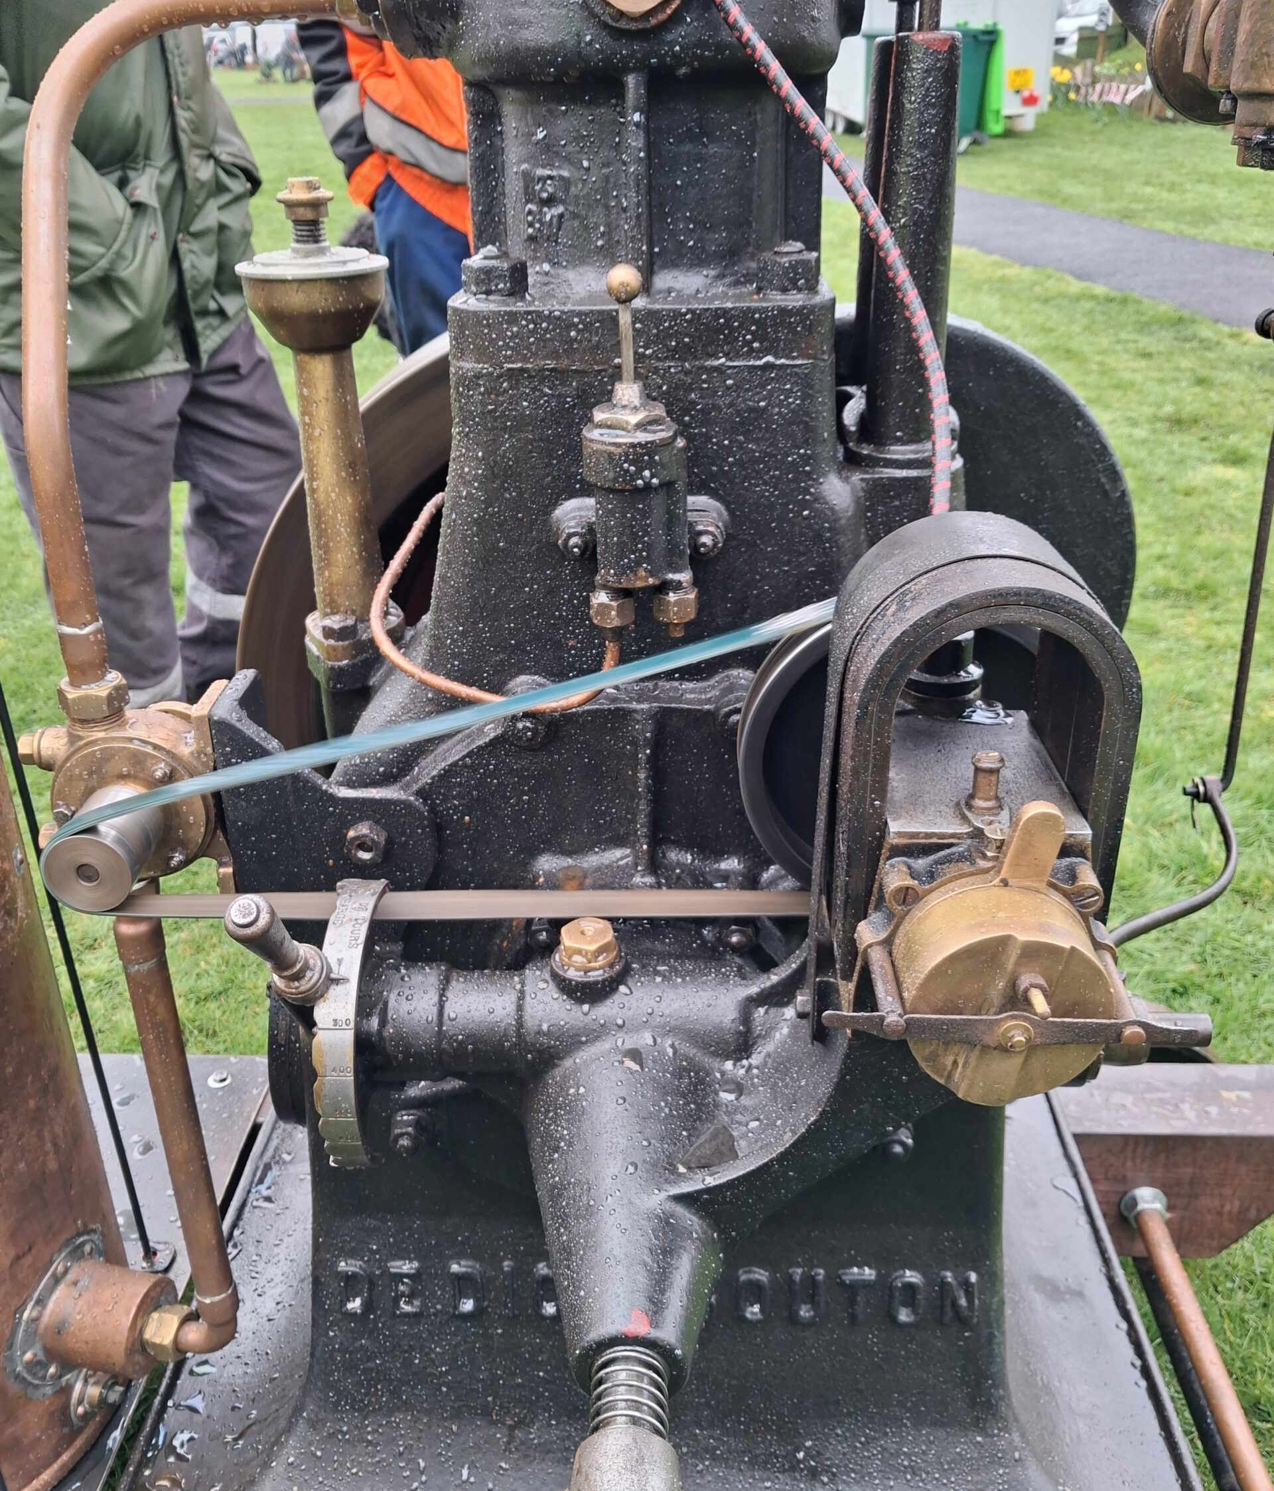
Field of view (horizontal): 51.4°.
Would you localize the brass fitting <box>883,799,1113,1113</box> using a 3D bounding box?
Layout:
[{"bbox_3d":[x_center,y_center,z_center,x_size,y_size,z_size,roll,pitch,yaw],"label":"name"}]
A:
[{"bbox_3d":[0.124,0.072,0.457,0.075,0.111,0.044,0,29,1],"label":"brass fitting"}]

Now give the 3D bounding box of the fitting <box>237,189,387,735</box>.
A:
[{"bbox_3d":[-0.166,-0.151,0.727,0.081,0.296,0.081,0,29,1],"label":"fitting"}]

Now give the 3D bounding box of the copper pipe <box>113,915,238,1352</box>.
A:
[{"bbox_3d":[-0.280,0.238,0.799,0.049,0.348,0.030,-4,29,-7],"label":"copper pipe"}]

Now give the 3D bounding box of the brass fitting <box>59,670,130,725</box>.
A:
[{"bbox_3d":[-0.274,-0.028,0.664,0.035,0.018,0.032,0,29,0],"label":"brass fitting"}]

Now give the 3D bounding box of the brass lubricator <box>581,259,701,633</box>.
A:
[{"bbox_3d":[0.002,-0.131,0.621,0.055,0.180,0.049,0,29,1],"label":"brass lubricator"}]

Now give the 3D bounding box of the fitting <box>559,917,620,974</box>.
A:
[{"bbox_3d":[-0.021,0.087,0.586,0.028,0.012,0.028,0,29,0],"label":"fitting"}]

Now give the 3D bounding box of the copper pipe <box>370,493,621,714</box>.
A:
[{"bbox_3d":[-0.071,-0.092,0.754,0.136,0.066,0.228,0,29,1],"label":"copper pipe"}]

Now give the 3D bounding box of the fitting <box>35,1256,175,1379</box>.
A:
[{"bbox_3d":[-0.356,0.379,0.883,0.068,0.061,0.061,5,29,9],"label":"fitting"}]

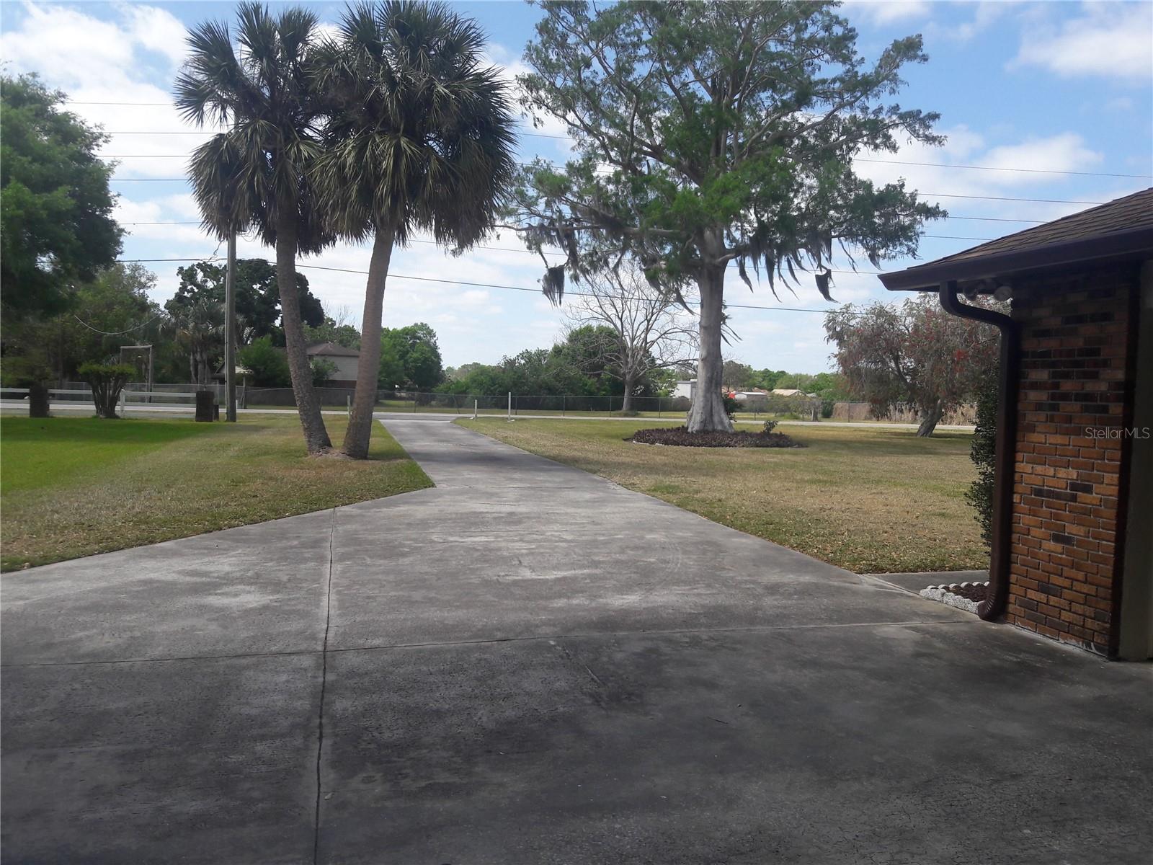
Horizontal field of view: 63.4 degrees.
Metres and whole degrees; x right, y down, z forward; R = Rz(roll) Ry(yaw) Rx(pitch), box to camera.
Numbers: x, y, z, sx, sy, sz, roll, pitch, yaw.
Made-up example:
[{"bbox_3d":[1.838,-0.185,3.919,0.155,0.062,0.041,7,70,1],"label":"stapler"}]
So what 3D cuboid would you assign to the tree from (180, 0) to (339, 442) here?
[{"bbox_3d":[-7.105,-4.530,20.870,3.750,9.990,3.750,1,3,0],"label":"tree"}]

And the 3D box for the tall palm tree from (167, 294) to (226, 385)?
[{"bbox_3d":[-27.010,-5.928,66.824,4.390,7.660,4.390,1,3,0],"label":"tall palm tree"}]

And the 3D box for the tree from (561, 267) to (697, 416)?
[{"bbox_3d":[3.974,-6.986,69.748,9.900,10.950,9.900,1,3,0],"label":"tree"}]

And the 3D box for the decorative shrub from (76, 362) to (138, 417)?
[{"bbox_3d":[-18.592,-1.676,36.948,2.390,2.250,2.390,1,3,0],"label":"decorative shrub"}]

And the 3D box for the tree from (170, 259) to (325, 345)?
[{"bbox_3d":[-30.256,-9.560,85.709,14.240,12.660,14.240,1,3,0],"label":"tree"}]

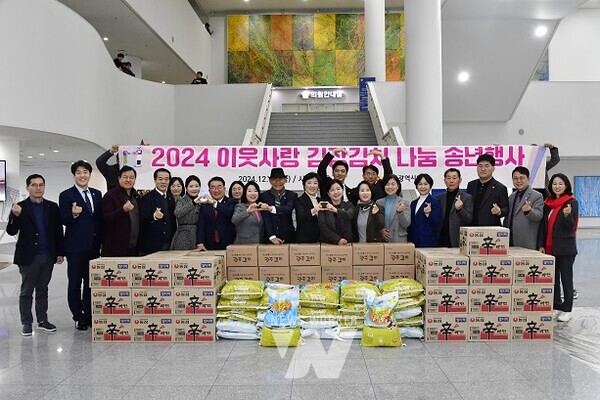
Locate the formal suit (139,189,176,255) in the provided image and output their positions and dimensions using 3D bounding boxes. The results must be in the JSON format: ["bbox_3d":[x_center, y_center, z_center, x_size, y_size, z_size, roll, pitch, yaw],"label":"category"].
[{"bbox_3d":[-1.657,0.260,6.200,0.500,0.780,0.300,0,0,-7],"label":"formal suit"}]

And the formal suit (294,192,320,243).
[{"bbox_3d":[0.110,0.260,6.200,0.420,0.630,0.300,0,0,-17],"label":"formal suit"}]

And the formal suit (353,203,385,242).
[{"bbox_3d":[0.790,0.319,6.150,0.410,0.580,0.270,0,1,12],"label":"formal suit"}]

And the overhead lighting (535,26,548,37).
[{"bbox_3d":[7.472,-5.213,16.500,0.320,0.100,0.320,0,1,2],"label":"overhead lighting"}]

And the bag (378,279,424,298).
[{"bbox_3d":[1.040,0.915,5.460,0.440,0.140,0.460,0,0,2],"label":"bag"}]

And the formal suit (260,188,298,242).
[{"bbox_3d":[-0.258,0.215,6.250,0.460,0.700,0.300,0,1,0],"label":"formal suit"}]

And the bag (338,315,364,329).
[{"bbox_3d":[0.600,1.220,5.530,0.400,0.115,0.460,-1,0,2],"label":"bag"}]

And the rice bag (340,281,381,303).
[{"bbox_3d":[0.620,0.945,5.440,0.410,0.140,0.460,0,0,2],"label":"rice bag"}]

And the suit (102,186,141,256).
[{"bbox_3d":[-2.068,0.282,6.250,0.490,0.880,0.330,-1,1,-33],"label":"suit"}]

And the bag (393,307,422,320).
[{"bbox_3d":[1.019,1.116,5.460,0.410,0.120,0.470,-5,1,2],"label":"bag"}]

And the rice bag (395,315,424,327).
[{"bbox_3d":[1.062,1.196,5.500,0.400,0.130,0.420,0,1,0],"label":"rice bag"}]

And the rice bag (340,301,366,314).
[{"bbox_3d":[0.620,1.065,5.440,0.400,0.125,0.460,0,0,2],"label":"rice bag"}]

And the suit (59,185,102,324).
[{"bbox_3d":[-2.330,0.571,5.660,0.470,1.450,0.300,-1,1,-32],"label":"suit"}]

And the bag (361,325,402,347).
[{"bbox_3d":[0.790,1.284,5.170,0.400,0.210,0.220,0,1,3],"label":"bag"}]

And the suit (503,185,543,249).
[{"bbox_3d":[2.575,0.253,6.200,0.480,0.820,0.310,1,2,38],"label":"suit"}]

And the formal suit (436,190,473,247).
[{"bbox_3d":[1.834,0.589,6.350,0.490,1.400,0.310,0,1,30],"label":"formal suit"}]

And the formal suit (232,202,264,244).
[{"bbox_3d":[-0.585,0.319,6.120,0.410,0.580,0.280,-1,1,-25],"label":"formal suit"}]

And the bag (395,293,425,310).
[{"bbox_3d":[1.034,1.001,5.460,0.410,0.125,0.470,-5,1,2],"label":"bag"}]

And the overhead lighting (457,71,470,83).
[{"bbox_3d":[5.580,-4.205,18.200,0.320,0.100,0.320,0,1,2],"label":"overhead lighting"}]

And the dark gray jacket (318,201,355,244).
[{"bbox_3d":[0.419,0.300,6.120,0.450,0.600,0.300,0,0,5],"label":"dark gray jacket"}]

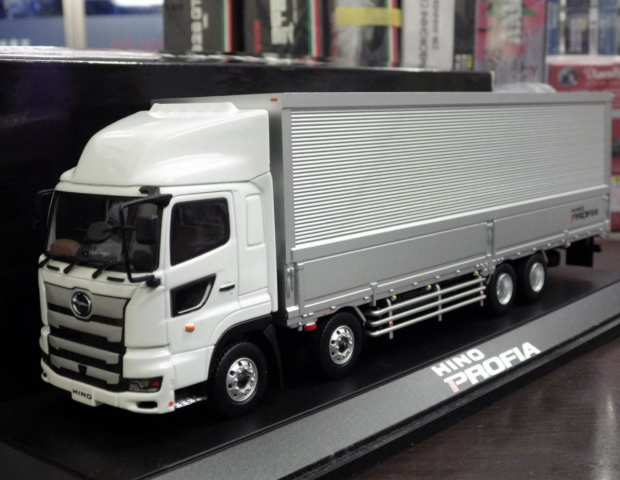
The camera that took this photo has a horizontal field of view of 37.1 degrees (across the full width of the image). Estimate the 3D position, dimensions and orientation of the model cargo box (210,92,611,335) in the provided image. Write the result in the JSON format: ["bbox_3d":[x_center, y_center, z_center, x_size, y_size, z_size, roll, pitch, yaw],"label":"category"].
[{"bbox_3d":[0.046,-0.024,0.365,0.056,0.066,0.231,6,11,40],"label":"model cargo box"}]

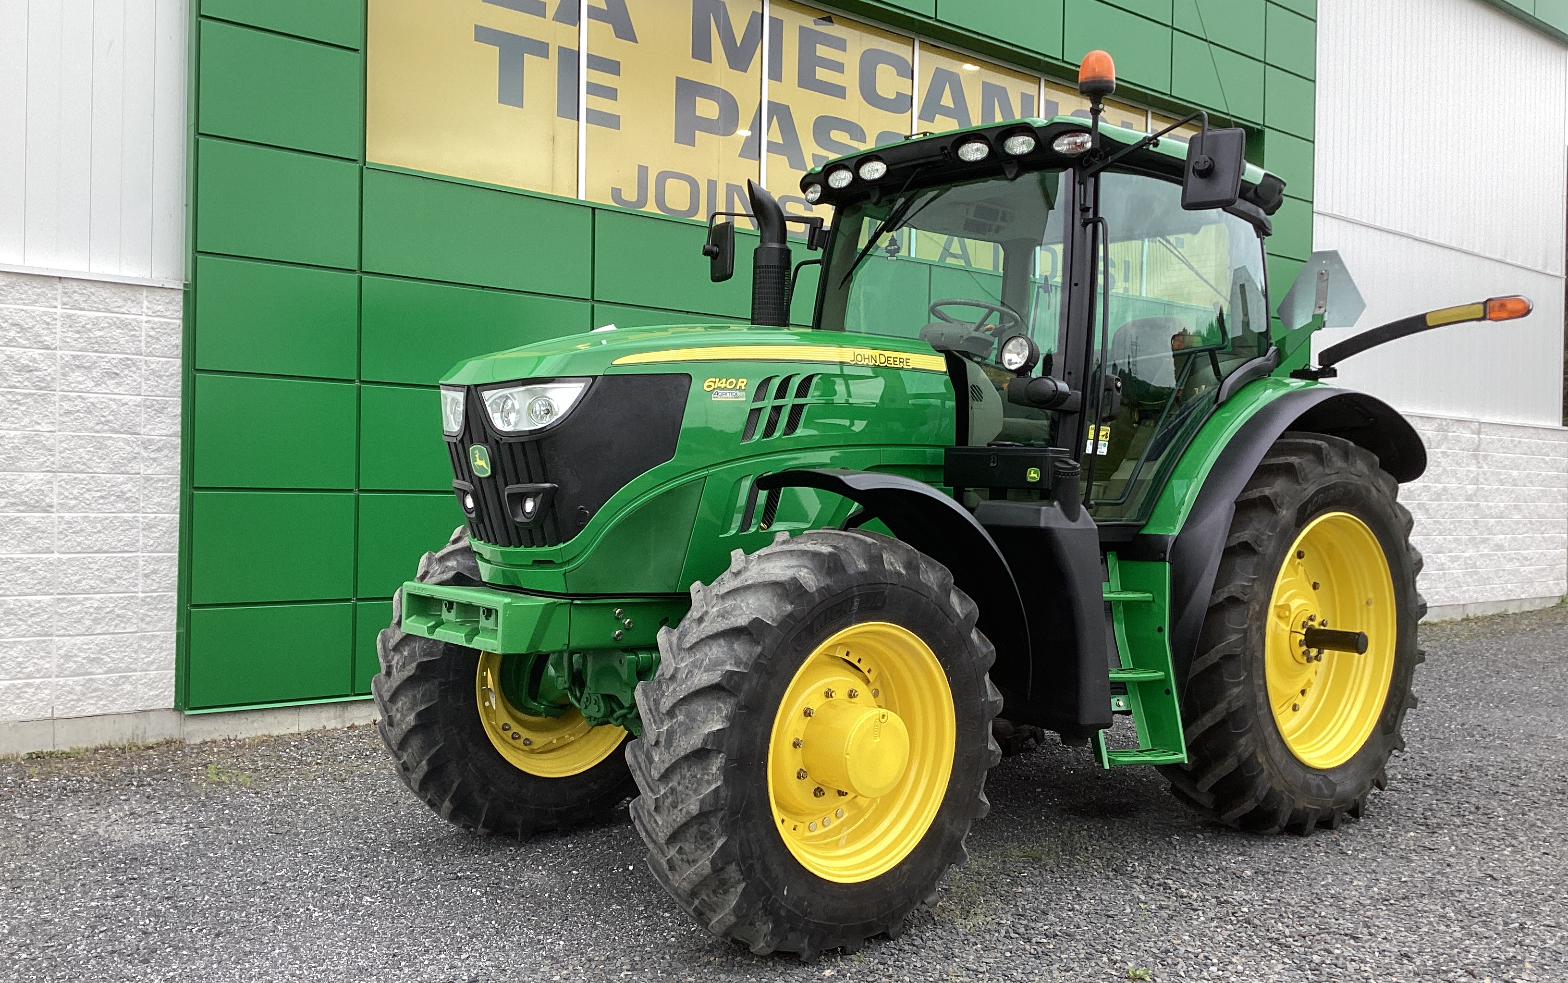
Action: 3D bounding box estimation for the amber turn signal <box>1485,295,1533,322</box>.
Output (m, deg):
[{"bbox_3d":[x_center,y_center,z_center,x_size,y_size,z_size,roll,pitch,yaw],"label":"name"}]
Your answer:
[{"bbox_3d":[2.990,-0.757,5.800,0.065,0.090,0.175,1,-4,-40],"label":"amber turn signal"}]

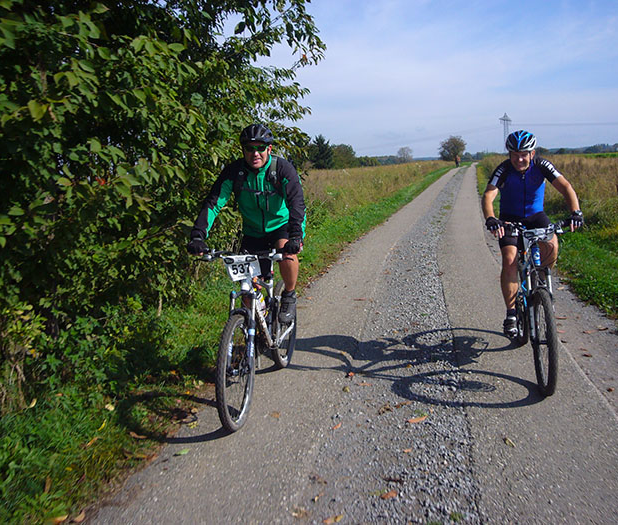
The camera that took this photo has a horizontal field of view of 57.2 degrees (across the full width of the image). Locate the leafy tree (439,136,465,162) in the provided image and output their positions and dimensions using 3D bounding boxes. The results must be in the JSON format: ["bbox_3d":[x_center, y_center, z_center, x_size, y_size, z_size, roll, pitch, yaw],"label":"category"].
[{"bbox_3d":[23.154,-18.280,92.000,4.700,5.000,4.700,1,10,14],"label":"leafy tree"}]

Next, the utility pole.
[{"bbox_3d":[104.592,-67.821,300.000,6.200,23.000,4.000,2,11,19],"label":"utility pole"}]

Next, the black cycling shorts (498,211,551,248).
[{"bbox_3d":[1.560,-0.237,4.119,0.390,0.300,0.420,0,10,12],"label":"black cycling shorts"}]

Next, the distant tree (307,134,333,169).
[{"bbox_3d":[1.930,-18.456,95.000,4.800,6.000,4.800,-1,10,1],"label":"distant tree"}]

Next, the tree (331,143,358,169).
[{"bbox_3d":[6.040,-17.701,95.000,4.800,4.500,4.800,-1,10,4],"label":"tree"}]

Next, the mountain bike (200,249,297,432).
[{"bbox_3d":[-0.301,0.356,3.615,0.630,1.050,1.680,1,10,13],"label":"mountain bike"}]

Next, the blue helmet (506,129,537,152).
[{"bbox_3d":[1.428,-0.814,3.813,0.205,0.165,0.280,1,17,15],"label":"blue helmet"}]

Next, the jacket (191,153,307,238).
[{"bbox_3d":[-0.352,-0.405,3.559,0.640,0.540,0.580,1,10,13],"label":"jacket"}]

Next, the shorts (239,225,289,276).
[{"bbox_3d":[-0.271,-0.096,3.722,0.370,0.320,0.430,1,10,13],"label":"shorts"}]

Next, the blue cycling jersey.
[{"bbox_3d":[1.520,-0.512,4.015,0.500,0.480,0.420,0,10,12],"label":"blue cycling jersey"}]

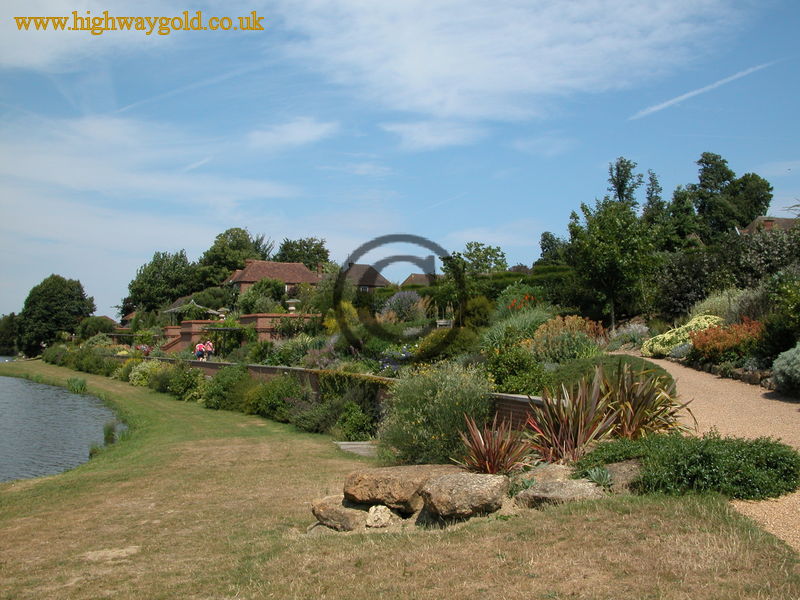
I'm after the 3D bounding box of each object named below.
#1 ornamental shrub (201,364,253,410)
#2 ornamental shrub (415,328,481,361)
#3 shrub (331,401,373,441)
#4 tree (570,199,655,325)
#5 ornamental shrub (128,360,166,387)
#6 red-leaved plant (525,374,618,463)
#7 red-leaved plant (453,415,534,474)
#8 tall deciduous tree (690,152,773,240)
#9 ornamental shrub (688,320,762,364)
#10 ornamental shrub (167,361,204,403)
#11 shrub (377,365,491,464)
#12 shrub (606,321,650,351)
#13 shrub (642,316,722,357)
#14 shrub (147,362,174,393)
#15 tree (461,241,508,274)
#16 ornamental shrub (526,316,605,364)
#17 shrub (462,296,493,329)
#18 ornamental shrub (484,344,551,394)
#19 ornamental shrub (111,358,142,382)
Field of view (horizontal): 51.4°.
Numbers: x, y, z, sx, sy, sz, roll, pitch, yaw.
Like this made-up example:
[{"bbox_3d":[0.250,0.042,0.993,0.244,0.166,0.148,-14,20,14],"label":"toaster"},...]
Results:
[{"bbox_3d":[-6.777,3.418,32.500,1.991,1.779,1.800,0,-3,0],"label":"ornamental shrub"},{"bbox_3d":[1.227,1.137,21.500,1.700,0.900,1.500,0,-3,0],"label":"ornamental shrub"},{"bbox_3d":[-1.282,3.186,22.000,1.088,1.047,1.000,0,-3,0],"label":"shrub"},{"bbox_3d":[8.096,-1.365,32.000,3.280,4.980,3.300,-1,-3,14],"label":"tree"},{"bbox_3d":[-14.112,4.108,46.500,2.081,1.439,1.800,0,-3,0],"label":"ornamental shrub"},{"bbox_3d":[2.164,1.495,10.500,1.163,1.099,1.100,0,-3,0],"label":"red-leaved plant"},{"bbox_3d":[1.090,1.708,9.800,0.910,0.700,0.880,0,-3,6],"label":"red-leaved plant"},{"bbox_3d":[29.793,-7.797,75.000,7.421,10.888,7.200,0,-3,0],"label":"tall deciduous tree"},{"bbox_3d":[8.045,1.023,20.500,1.835,1.122,1.500,0,-3,0],"label":"ornamental shrub"},{"bbox_3d":[-9.023,3.428,35.000,1.550,1.730,1.500,1,-3,-14],"label":"ornamental shrub"},{"bbox_3d":[0.606,1.963,14.200,1.890,1.760,1.700,0,-3,2],"label":"shrub"},{"bbox_3d":[7.415,1.168,27.000,1.390,0.990,1.200,-1,-3,15],"label":"shrub"},{"bbox_3d":[8.658,1.119,25.500,2.523,1.335,1.700,0,-3,0],"label":"shrub"},{"bbox_3d":[-11.658,3.773,40.500,1.320,1.430,1.350,1,-3,-16],"label":"shrub"},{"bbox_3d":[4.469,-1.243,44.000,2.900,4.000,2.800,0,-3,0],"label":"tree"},{"bbox_3d":[4.277,1.072,21.500,1.960,1.270,1.700,-1,-3,11],"label":"ornamental shrub"},{"bbox_3d":[2.758,0.469,30.000,1.150,1.200,1.100,0,-3,0],"label":"shrub"},{"bbox_3d":[2.260,1.375,16.000,1.230,1.020,1.150,0,-3,8],"label":"ornamental shrub"},{"bbox_3d":[-16.540,4.279,50.500,1.770,1.430,1.600,1,-3,-18],"label":"ornamental shrub"}]

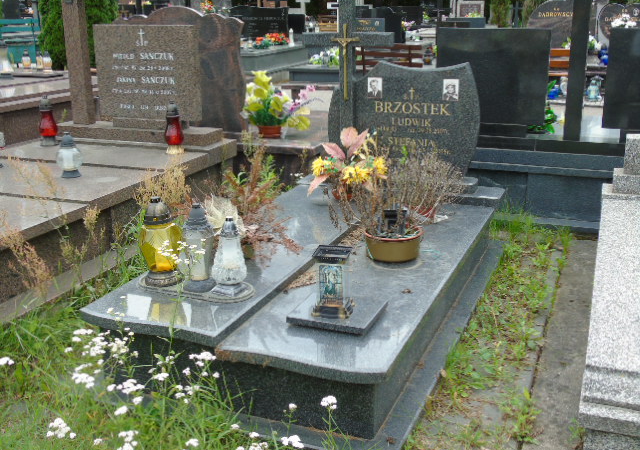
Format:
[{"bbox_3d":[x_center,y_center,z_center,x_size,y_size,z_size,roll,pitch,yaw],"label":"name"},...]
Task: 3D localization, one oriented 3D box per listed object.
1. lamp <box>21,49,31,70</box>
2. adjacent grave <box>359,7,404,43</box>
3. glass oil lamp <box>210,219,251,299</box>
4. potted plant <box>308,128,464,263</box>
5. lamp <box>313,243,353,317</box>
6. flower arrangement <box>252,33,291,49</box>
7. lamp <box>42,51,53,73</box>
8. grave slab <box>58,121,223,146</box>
[{"bbox_3d":[-2.899,-1.636,7.276,0.085,0.190,0.085,6,18,21],"label":"lamp"},{"bbox_3d":[1.119,-3.615,13.407,0.857,0.631,0.450,6,19,22],"label":"adjacent grave"},{"bbox_3d":[-0.344,0.114,2.798,0.142,0.297,0.142,6,19,22],"label":"glass oil lamp"},{"bbox_3d":[0.307,-0.171,3.380,0.651,0.499,0.500,6,19,22],"label":"potted plant"},{"bbox_3d":[0.045,0.187,2.505,0.122,0.215,0.122,4,17,13],"label":"lamp"},{"bbox_3d":[-0.841,-3.190,12.769,0.658,0.210,0.350,6,19,22],"label":"flower arrangement"},{"bbox_3d":[-3.466,-2.066,9.362,0.127,0.254,0.127,6,19,22],"label":"lamp"},{"bbox_3d":[-1.328,-0.666,5.330,1.292,0.067,0.357,6,18,21],"label":"grave slab"}]

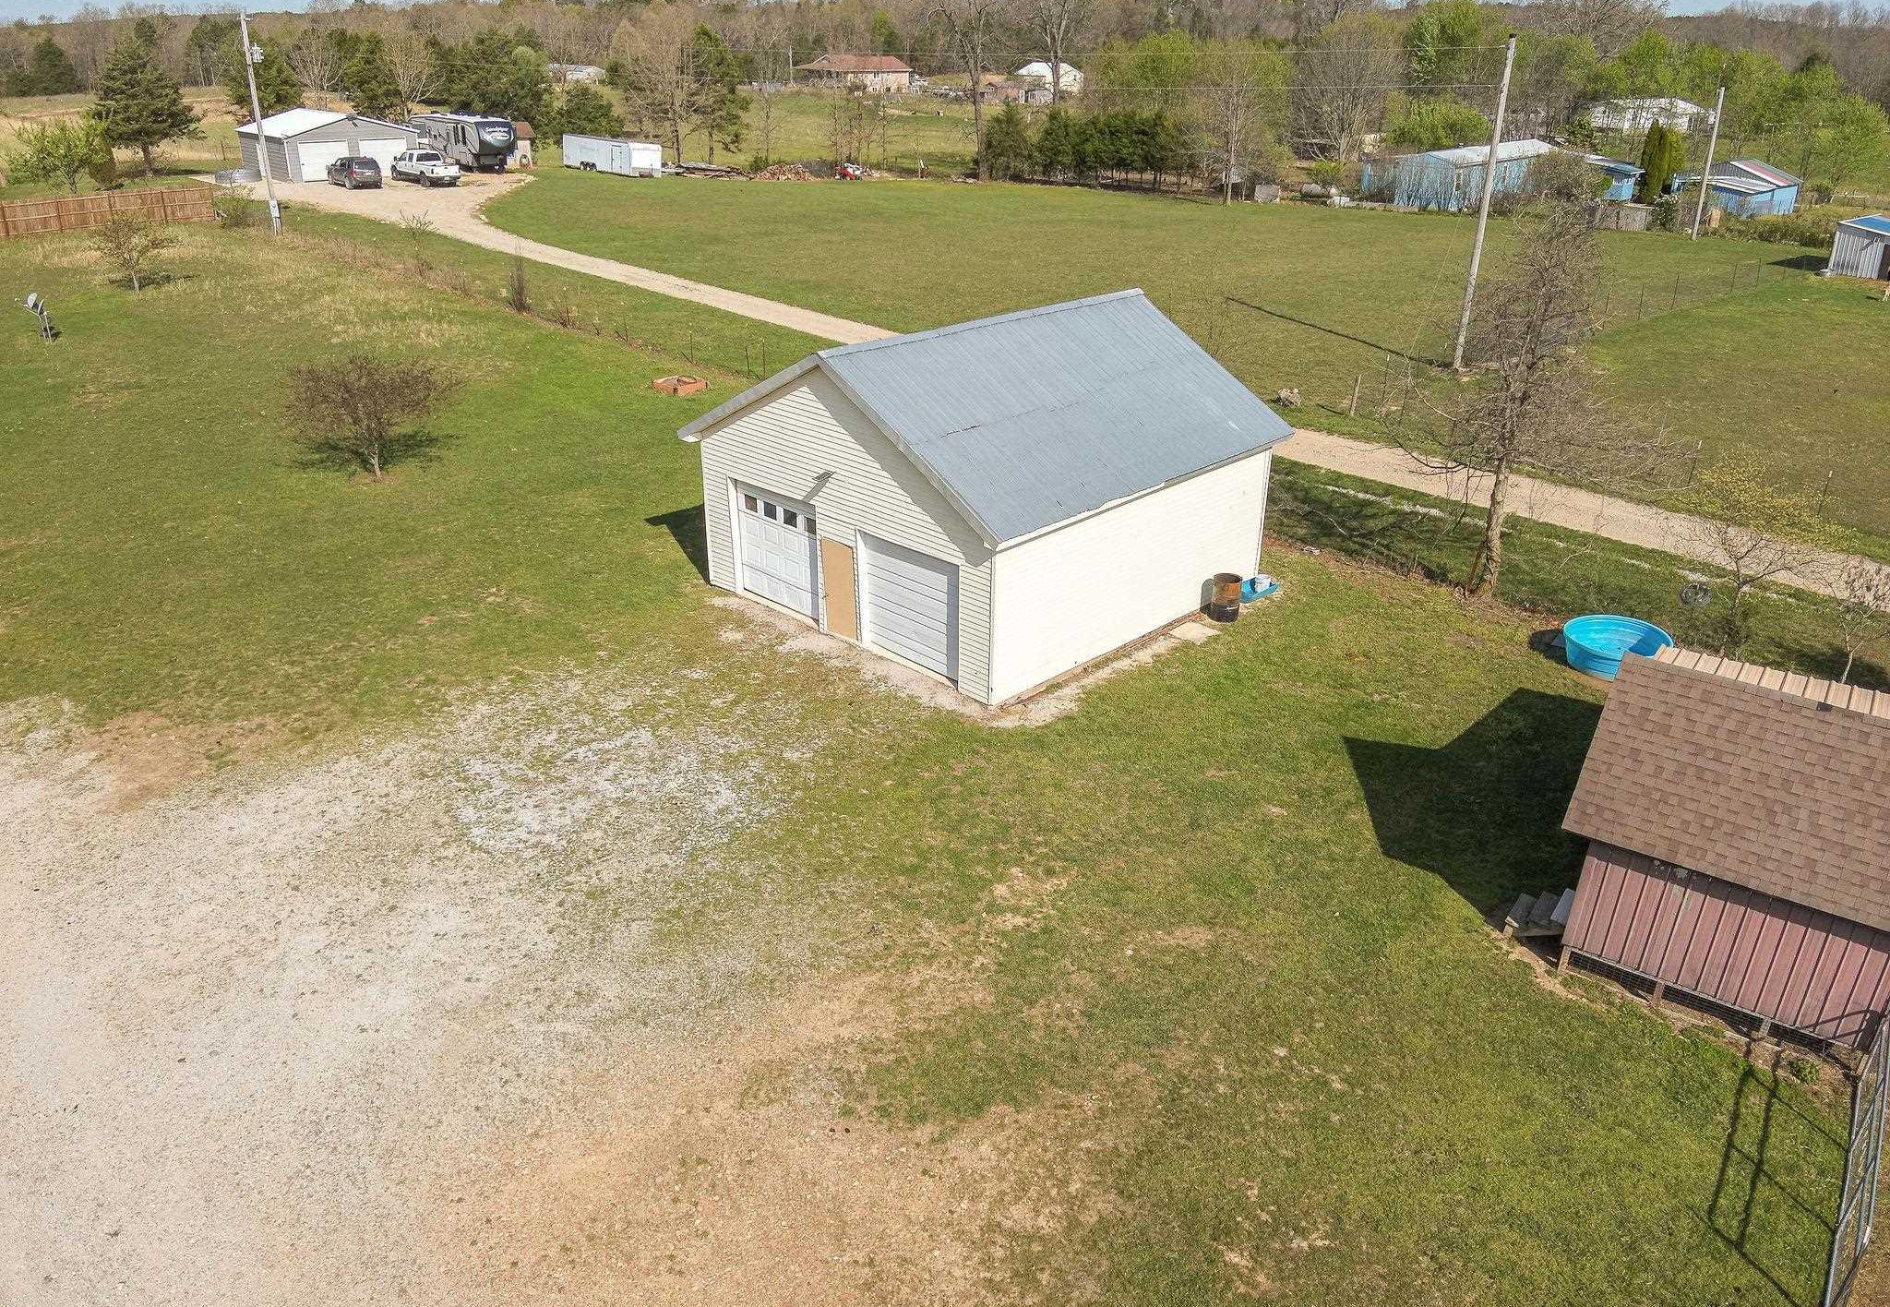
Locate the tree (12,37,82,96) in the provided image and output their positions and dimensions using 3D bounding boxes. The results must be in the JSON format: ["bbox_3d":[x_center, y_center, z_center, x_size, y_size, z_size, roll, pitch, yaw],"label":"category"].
[{"bbox_3d":[-151.838,-99.083,221.457,8.800,9.000,8.800,-14,29,-29],"label":"tree"}]

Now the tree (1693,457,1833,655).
[{"bbox_3d":[14.042,-1.607,22.858,2.350,3.500,2.200,1,25,0],"label":"tree"}]

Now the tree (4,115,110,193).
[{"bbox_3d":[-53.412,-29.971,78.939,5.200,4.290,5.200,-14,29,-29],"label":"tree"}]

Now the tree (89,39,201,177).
[{"bbox_3d":[-52.940,-36.428,87.195,7.521,8.481,7.521,1,25,0],"label":"tree"}]

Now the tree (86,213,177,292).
[{"bbox_3d":[-32.989,-16.304,53.357,3.590,3.021,3.590,1,25,0],"label":"tree"}]

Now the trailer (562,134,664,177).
[{"bbox_3d":[-24.336,-36.290,95.688,2.550,2.500,9.300,-20,32,-38],"label":"trailer"}]

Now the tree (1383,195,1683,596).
[{"bbox_3d":[10.864,-4.645,24.446,5.400,7.500,5.000,1,25,0],"label":"tree"}]

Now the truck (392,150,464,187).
[{"bbox_3d":[-32.998,-30.781,82.937,2.080,2.000,6.350,-21,33,-39],"label":"truck"}]

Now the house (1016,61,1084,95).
[{"bbox_3d":[20.692,-112.101,255.068,8.800,5.580,9.600,-20,32,-37],"label":"house"}]

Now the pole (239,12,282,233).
[{"bbox_3d":[-33.922,-26.425,65.236,0.900,10.300,0.600,1,25,0],"label":"pole"}]

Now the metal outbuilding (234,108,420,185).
[{"bbox_3d":[-42.525,-35.260,90.673,9.200,4.000,8.700,-22,34,-40],"label":"metal outbuilding"}]

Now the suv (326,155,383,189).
[{"bbox_3d":[-37.859,-30.874,84.000,1.850,1.740,4.600,-22,33,-39],"label":"suv"}]

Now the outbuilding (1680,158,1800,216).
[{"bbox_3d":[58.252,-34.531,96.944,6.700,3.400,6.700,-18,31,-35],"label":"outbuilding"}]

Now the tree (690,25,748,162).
[{"bbox_3d":[-18.657,-45.920,107.868,4.600,10.350,4.600,-3,25,-9],"label":"tree"}]

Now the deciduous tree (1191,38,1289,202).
[{"bbox_3d":[19.352,-34.938,86.347,6.681,10.111,6.681,1,25,0],"label":"deciduous tree"}]

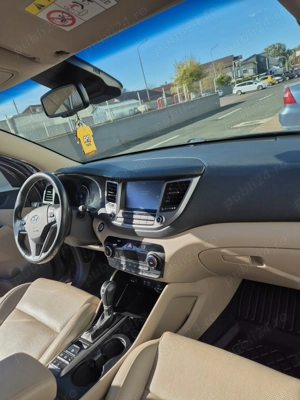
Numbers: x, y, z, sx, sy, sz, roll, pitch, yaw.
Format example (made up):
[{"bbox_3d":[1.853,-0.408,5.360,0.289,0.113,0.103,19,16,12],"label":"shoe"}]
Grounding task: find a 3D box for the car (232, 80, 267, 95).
[{"bbox_3d":[12.992,-14.704,34.400,4.550,1.480,1.800,1,24,34],"label":"car"}]

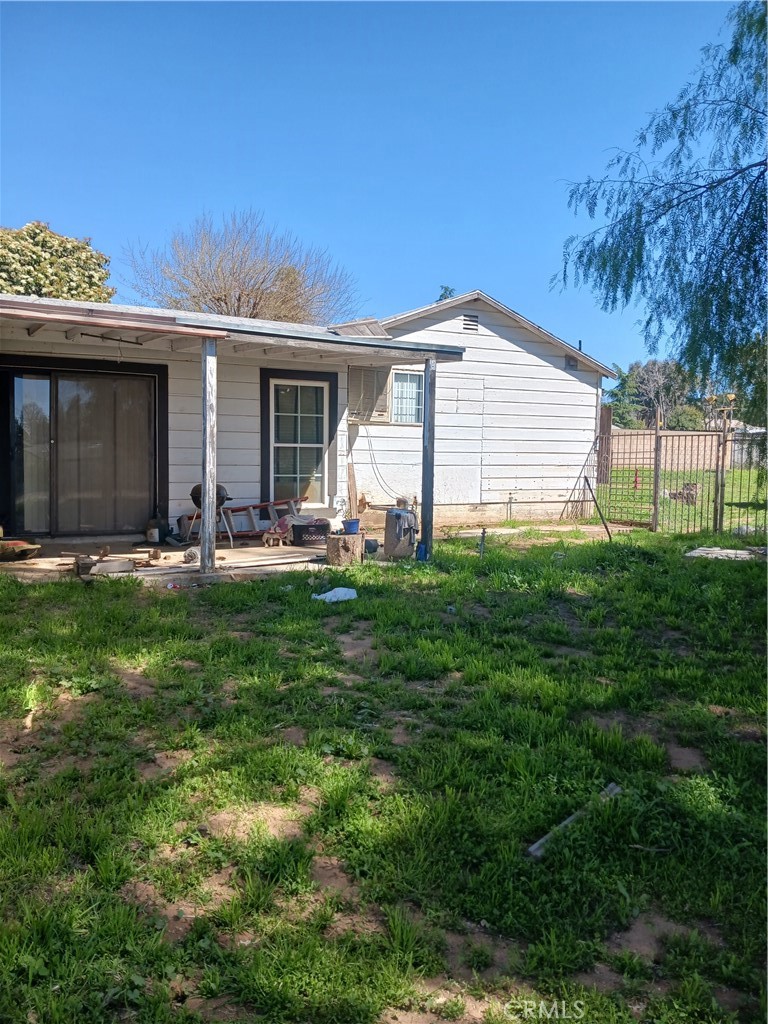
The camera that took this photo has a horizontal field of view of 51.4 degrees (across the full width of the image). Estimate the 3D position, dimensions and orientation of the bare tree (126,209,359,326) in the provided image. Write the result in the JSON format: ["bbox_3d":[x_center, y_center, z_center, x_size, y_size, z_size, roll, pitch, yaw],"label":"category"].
[{"bbox_3d":[-4.143,-4.633,23.361,7.020,8.290,7.020,0,4,-10],"label":"bare tree"}]

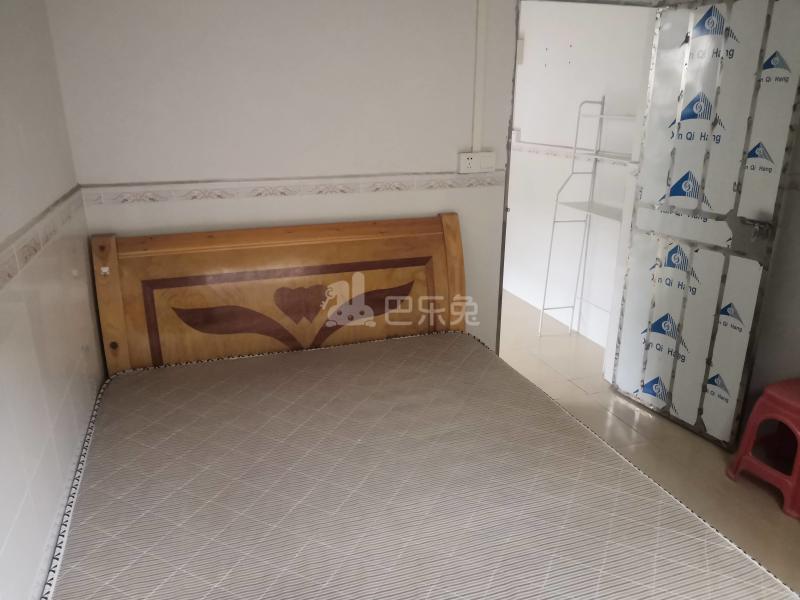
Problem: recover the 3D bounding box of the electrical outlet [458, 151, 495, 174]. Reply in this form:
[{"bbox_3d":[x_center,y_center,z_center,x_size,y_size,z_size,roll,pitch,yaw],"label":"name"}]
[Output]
[{"bbox_3d":[0.333,-0.602,2.729,0.172,0.087,0.034,-6,20,-18],"label":"electrical outlet"}]

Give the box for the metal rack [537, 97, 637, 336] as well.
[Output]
[{"bbox_3d":[1.158,-0.372,3.610,0.260,1.470,0.580,-7,21,-21],"label":"metal rack"}]

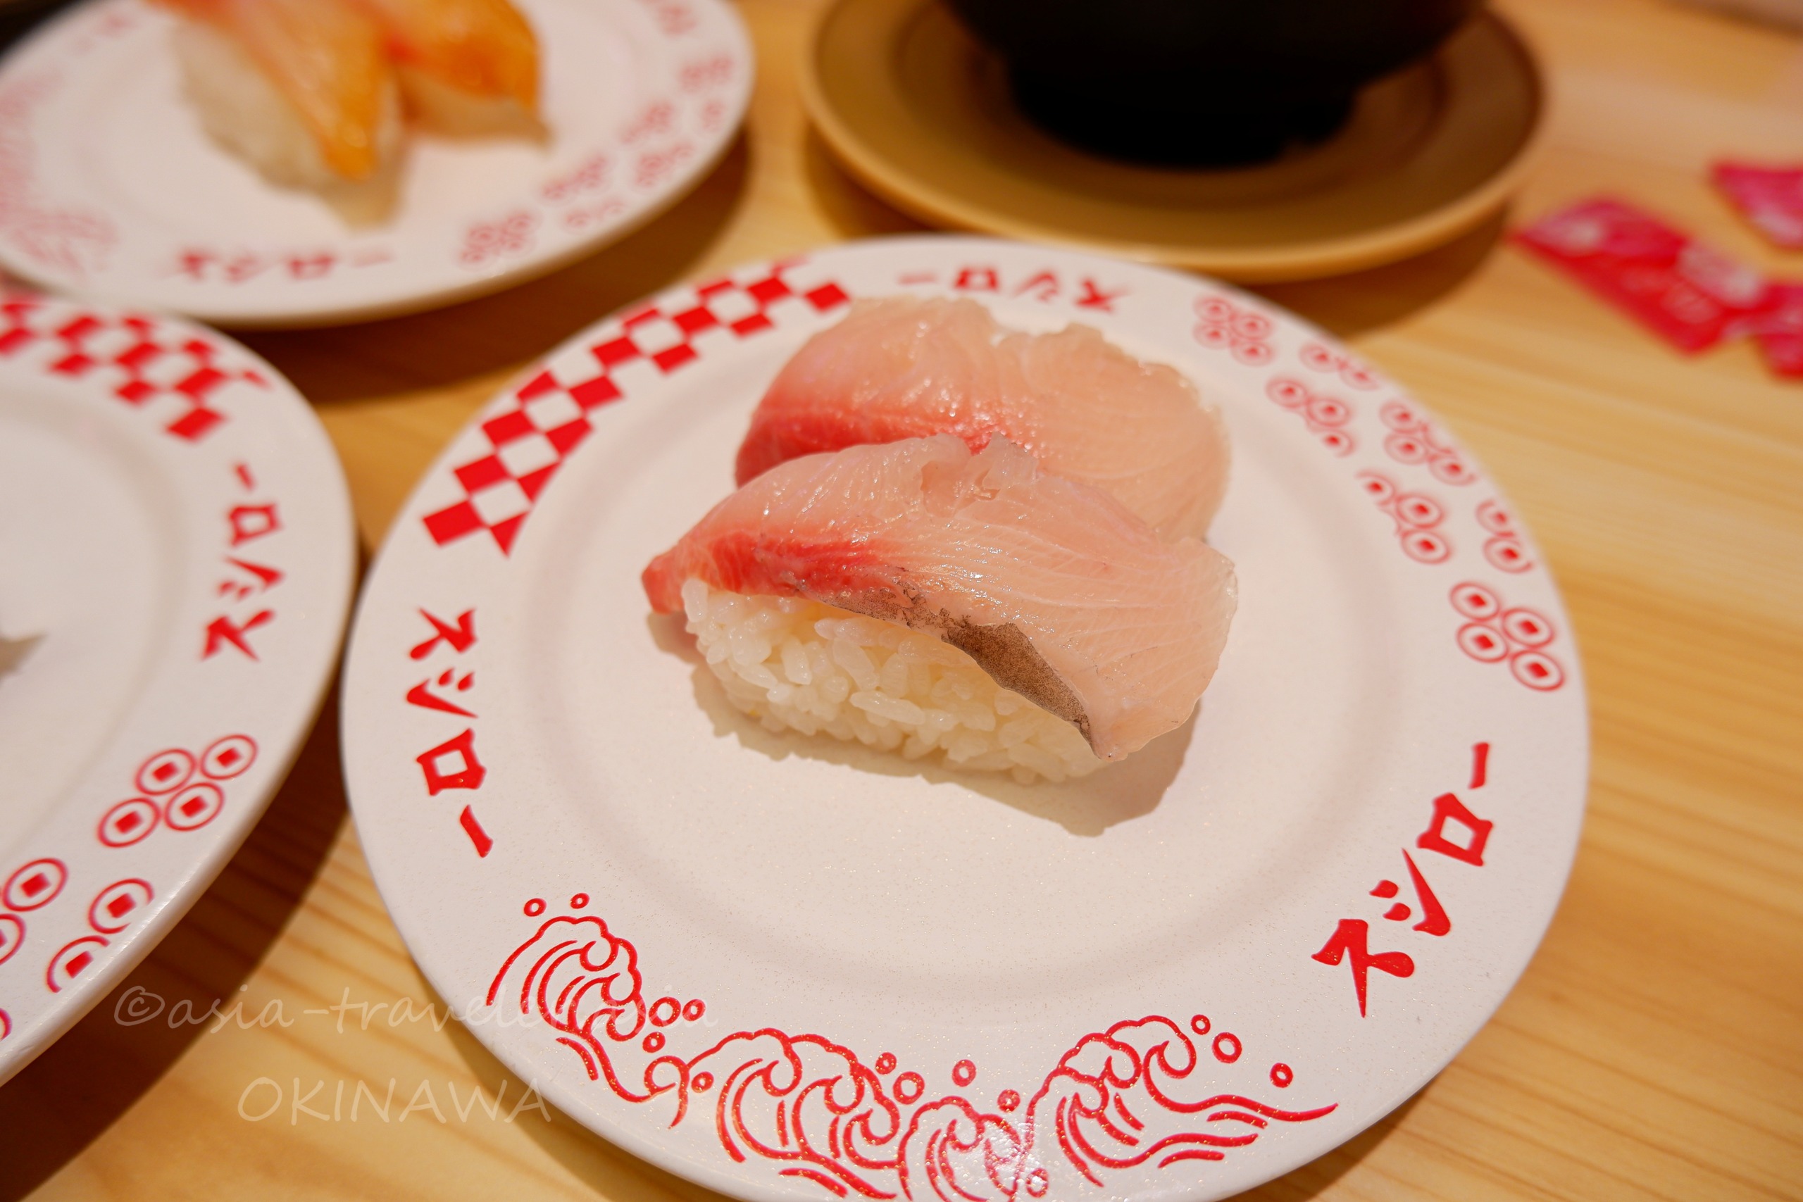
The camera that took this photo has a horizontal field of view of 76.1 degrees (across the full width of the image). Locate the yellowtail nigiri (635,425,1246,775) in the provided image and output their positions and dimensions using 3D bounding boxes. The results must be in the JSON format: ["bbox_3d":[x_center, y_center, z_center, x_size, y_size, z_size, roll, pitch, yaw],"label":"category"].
[{"bbox_3d":[0.004,-0.002,0.134,0.071,0.028,0.032,9,51,10],"label":"yellowtail nigiri"}]

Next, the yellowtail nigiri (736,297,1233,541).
[{"bbox_3d":[0.011,-0.024,0.152,0.068,0.028,0.032,3,50,4],"label":"yellowtail nigiri"}]

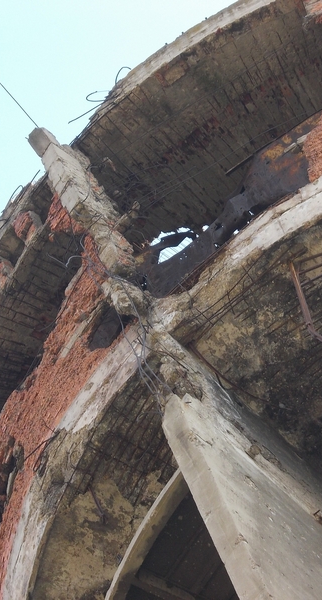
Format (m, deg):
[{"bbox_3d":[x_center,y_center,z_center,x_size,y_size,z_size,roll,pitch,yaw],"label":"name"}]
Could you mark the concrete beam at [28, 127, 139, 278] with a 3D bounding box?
[{"bbox_3d":[-1.537,-1.892,41.517,0.850,6.288,0.400,37,-79,-24],"label":"concrete beam"}]

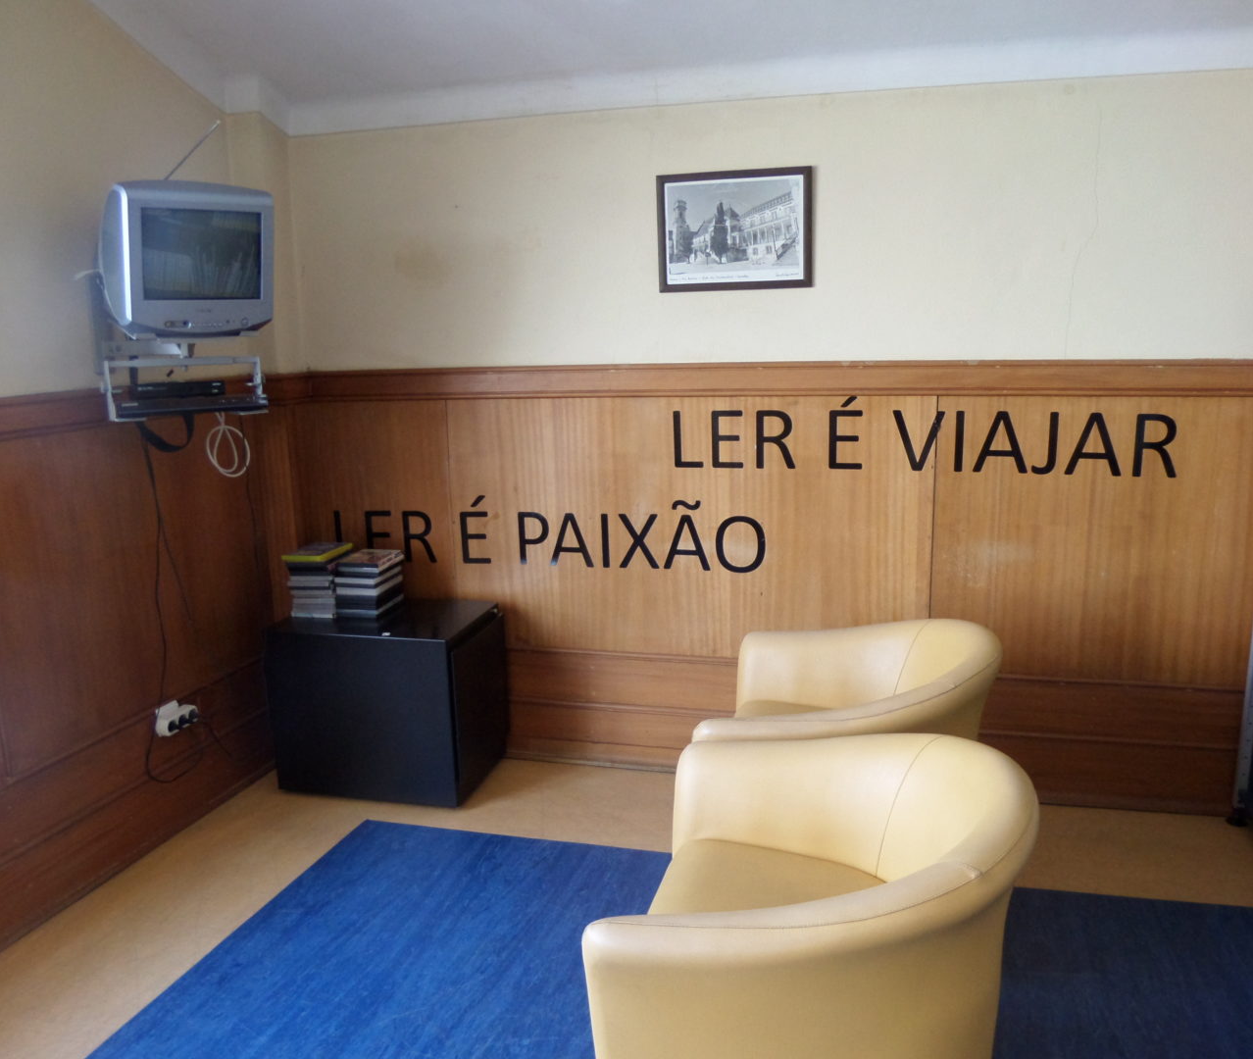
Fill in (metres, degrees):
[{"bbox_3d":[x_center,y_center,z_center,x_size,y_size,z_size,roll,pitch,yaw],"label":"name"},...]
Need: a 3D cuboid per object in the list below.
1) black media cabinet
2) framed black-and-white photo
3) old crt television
[{"bbox_3d":[-0.748,0.533,3.368,0.616,0.513,0.388,2,10,14],"label":"black media cabinet"},{"bbox_3d":[0.306,-0.854,3.035,0.445,0.331,0.025,2,10,14],"label":"framed black-and-white photo"},{"bbox_3d":[-1.094,-0.661,2.581,0.360,0.335,0.350,-9,20,-39],"label":"old crt television"}]

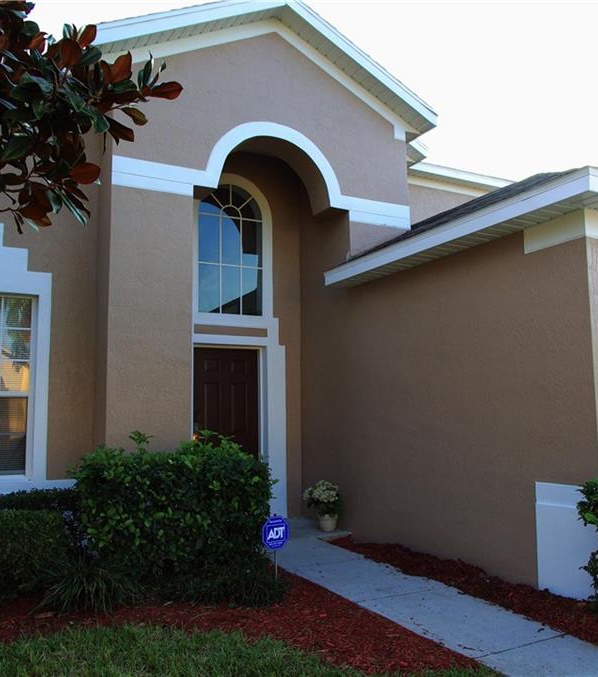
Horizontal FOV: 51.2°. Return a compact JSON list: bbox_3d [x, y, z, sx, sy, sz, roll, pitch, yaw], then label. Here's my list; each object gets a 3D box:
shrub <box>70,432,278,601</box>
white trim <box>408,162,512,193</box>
[{"bbox_3d":[-1.091,1.413,5.304,1.562,1.179,0.978,3,-7,-27],"label":"shrub"},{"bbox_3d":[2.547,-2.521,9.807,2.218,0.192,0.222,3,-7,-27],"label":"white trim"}]

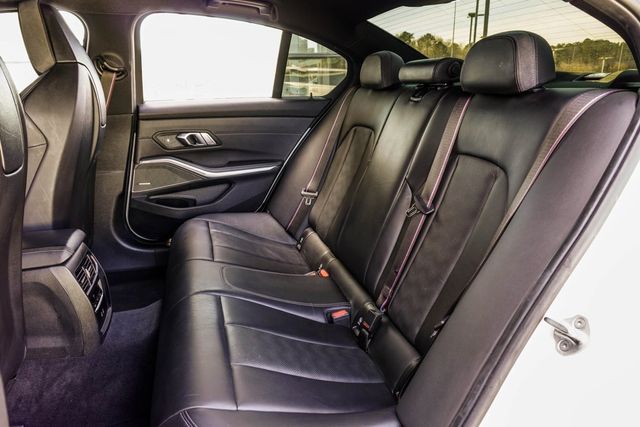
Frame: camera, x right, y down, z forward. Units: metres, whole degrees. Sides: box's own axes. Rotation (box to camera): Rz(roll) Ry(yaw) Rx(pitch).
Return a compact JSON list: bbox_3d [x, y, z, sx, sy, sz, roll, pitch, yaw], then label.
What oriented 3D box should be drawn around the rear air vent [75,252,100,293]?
[{"bbox_3d":[-0.640,0.166,1.191,0.035,0.085,0.135,-19,21,-11],"label":"rear air vent"}]

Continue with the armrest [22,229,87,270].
[{"bbox_3d":[-0.801,0.091,1.128,0.290,0.070,0.210,-5,18,-16],"label":"armrest"}]

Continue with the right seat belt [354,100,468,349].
[{"bbox_3d":[0.246,0.045,1.175,0.070,0.740,0.110,17,11,-21],"label":"right seat belt"}]

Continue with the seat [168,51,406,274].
[{"bbox_3d":[-0.127,-0.147,1.687,0.930,0.930,0.530,-5,18,-16],"label":"seat"}]

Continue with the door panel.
[{"bbox_3d":[-0.387,-0.195,1.924,0.930,0.630,0.130,-5,18,-16],"label":"door panel"}]

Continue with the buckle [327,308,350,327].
[{"bbox_3d":[0.058,0.325,1.319,0.060,0.045,0.040,-5,18,-16],"label":"buckle"}]

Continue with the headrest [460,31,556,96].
[{"bbox_3d":[0.456,-0.353,1.012,0.120,0.145,0.245,-5,18,-16],"label":"headrest"}]

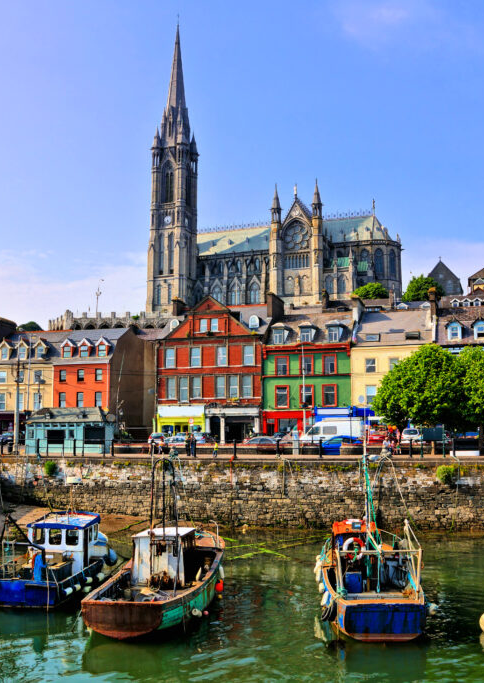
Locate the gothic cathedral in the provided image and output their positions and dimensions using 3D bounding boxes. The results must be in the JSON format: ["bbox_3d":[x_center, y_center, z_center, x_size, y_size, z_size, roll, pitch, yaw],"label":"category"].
[{"bbox_3d":[11.069,-52.147,203.135,67.000,91.400,37.000,-3,-7,21],"label":"gothic cathedral"}]

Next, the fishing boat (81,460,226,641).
[{"bbox_3d":[-2.650,7.248,26.490,3.000,5.900,8.900,-2,-8,15],"label":"fishing boat"}]

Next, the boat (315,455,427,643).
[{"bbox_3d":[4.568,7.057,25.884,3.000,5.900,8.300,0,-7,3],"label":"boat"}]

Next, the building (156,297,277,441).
[{"bbox_3d":[-1.839,3.508,78.452,12.550,15.710,10.500,-3,-8,20],"label":"building"}]

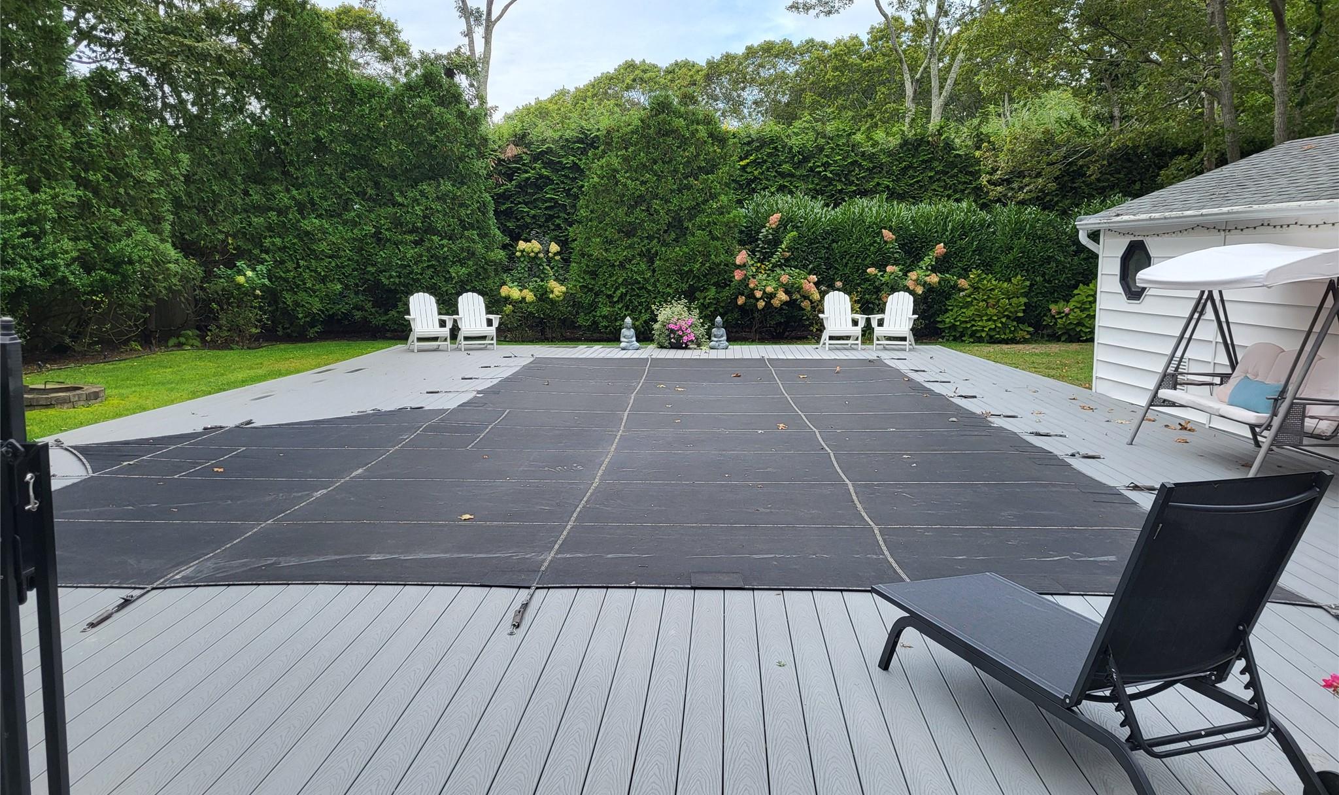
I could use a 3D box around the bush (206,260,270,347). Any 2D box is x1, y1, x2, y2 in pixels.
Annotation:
[{"bbox_3d":[-8.228,-1.837,19.407,1.150,1.650,1.100,0,8,0],"label":"bush"}]

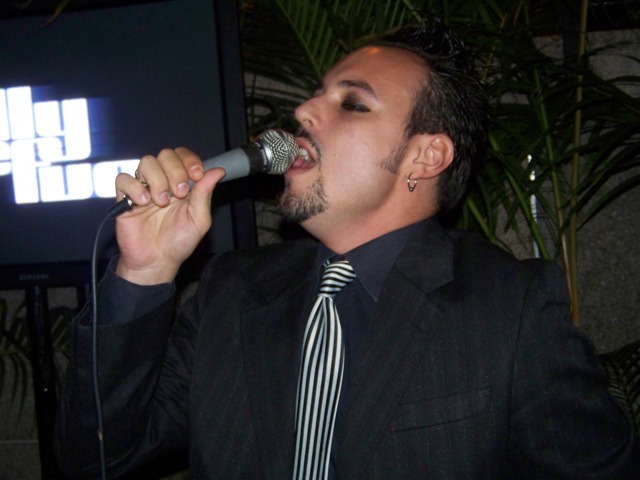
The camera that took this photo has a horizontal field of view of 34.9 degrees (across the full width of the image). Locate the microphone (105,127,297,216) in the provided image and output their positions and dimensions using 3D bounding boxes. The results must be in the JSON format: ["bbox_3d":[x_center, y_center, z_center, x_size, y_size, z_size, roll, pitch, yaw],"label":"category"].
[{"bbox_3d":[-0.120,-0.065,1.079,0.216,0.050,0.050,-21,0,-19],"label":"microphone"}]

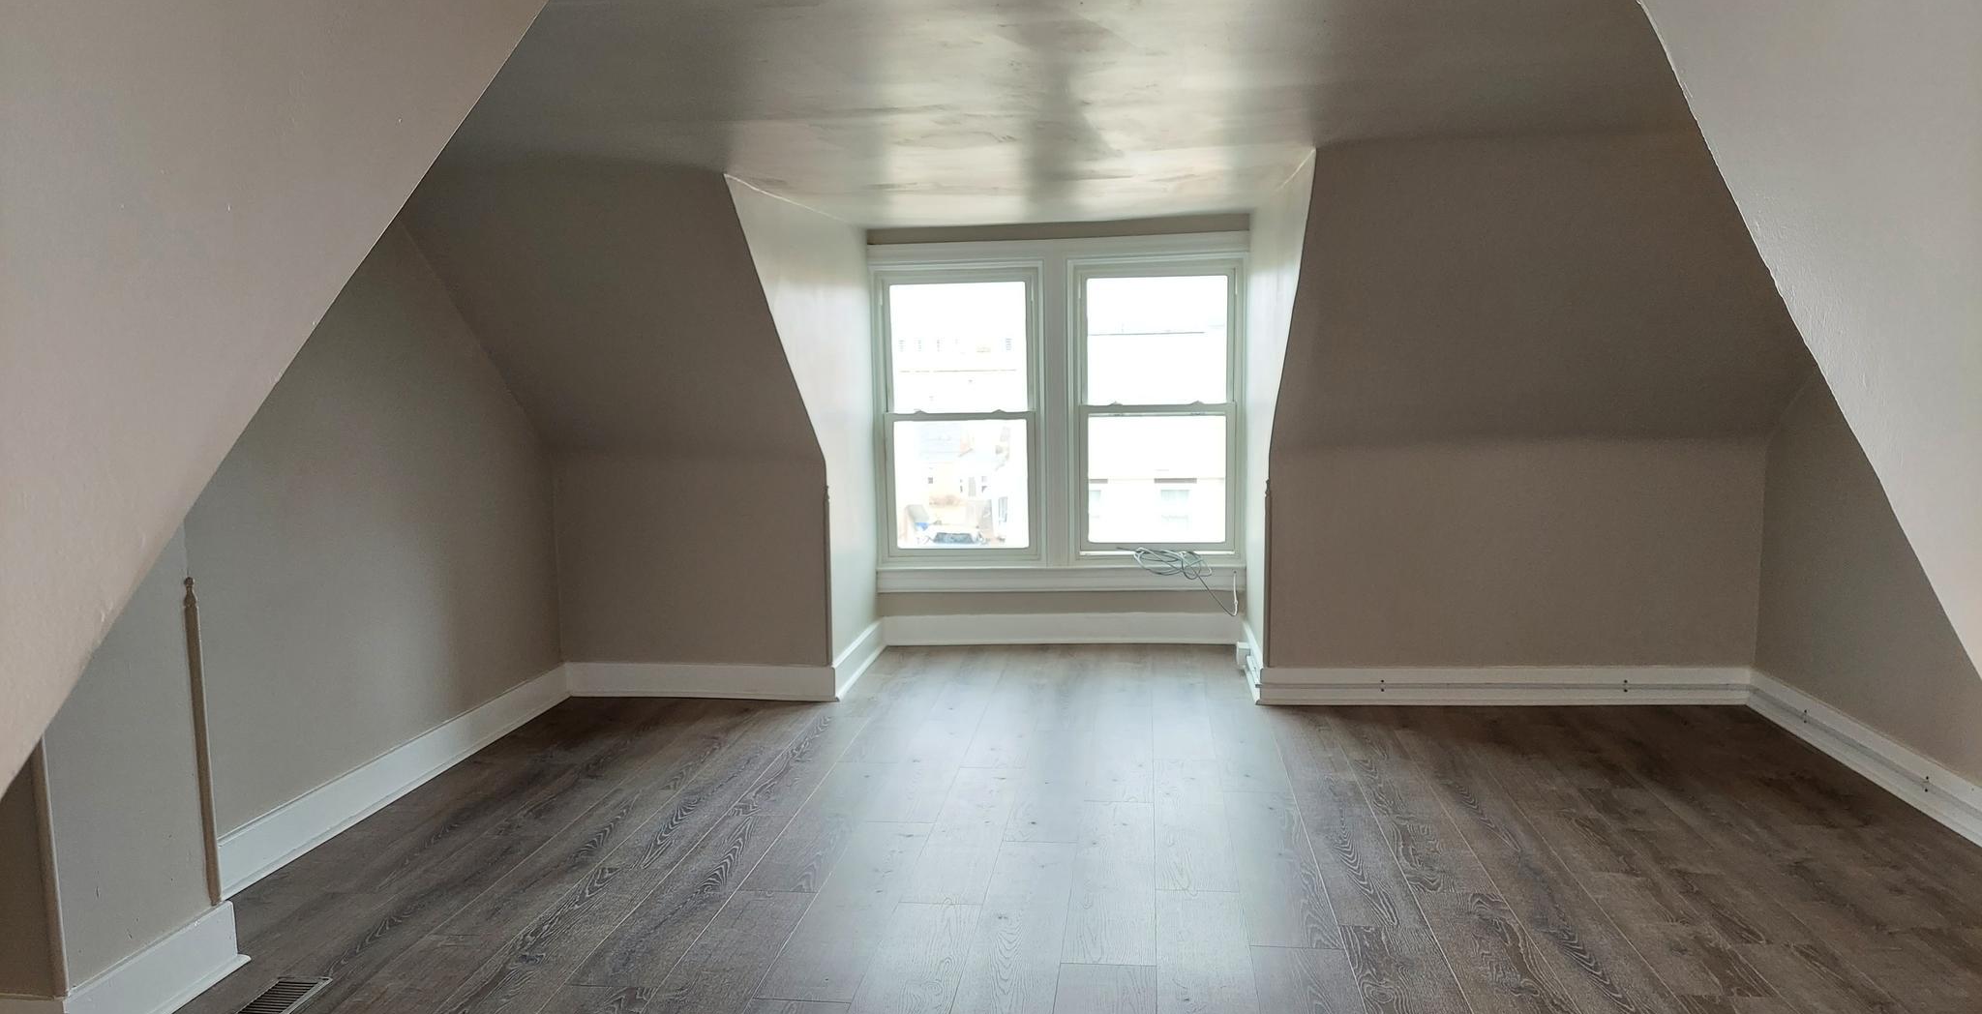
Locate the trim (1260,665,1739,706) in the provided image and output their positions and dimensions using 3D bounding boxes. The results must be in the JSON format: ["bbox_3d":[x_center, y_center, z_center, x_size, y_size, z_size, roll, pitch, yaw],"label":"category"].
[{"bbox_3d":[2.056,0.726,5.558,1.944,0.152,0.025,0,6,5],"label":"trim"}]

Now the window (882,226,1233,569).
[{"bbox_3d":[0.331,-0.470,6.763,1.835,1.673,0.100,0,6,4],"label":"window"}]

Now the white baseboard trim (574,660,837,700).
[{"bbox_3d":[-1.234,0.749,5.872,1.195,0.145,0.025,0,6,7],"label":"white baseboard trim"}]

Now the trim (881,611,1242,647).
[{"bbox_3d":[0.347,0.614,6.853,1.761,0.150,0.025,0,6,4],"label":"trim"}]

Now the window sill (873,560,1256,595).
[{"bbox_3d":[0.339,0.348,6.832,1.831,0.146,0.070,0,6,4],"label":"window sill"}]

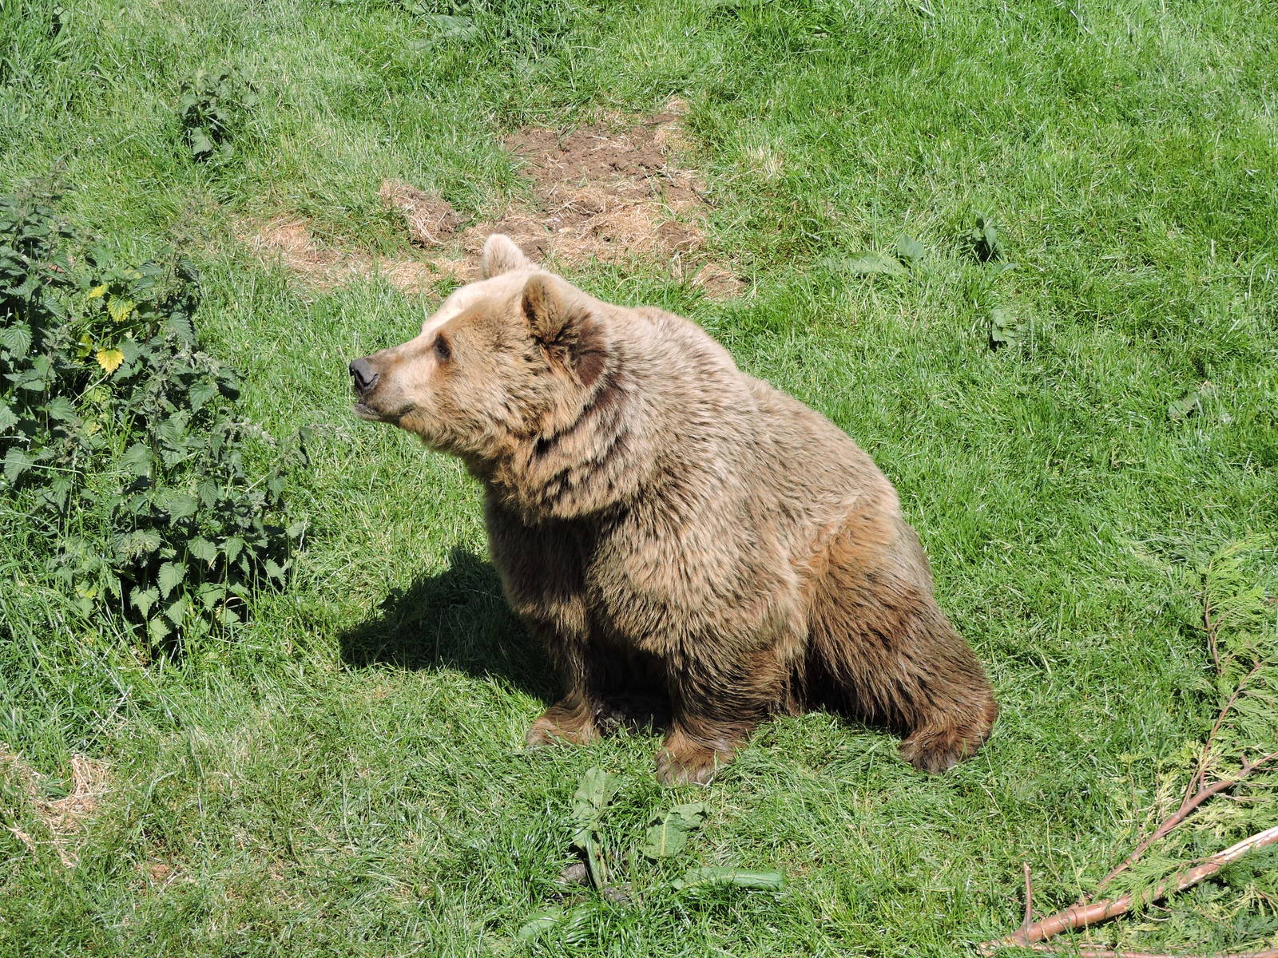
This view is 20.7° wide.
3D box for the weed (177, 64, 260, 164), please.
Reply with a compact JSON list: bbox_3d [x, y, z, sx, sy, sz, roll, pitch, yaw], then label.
[{"bbox_3d":[-1.068,-0.923,8.900,0.200,0.190,0.190,0,30,0],"label":"weed"}]

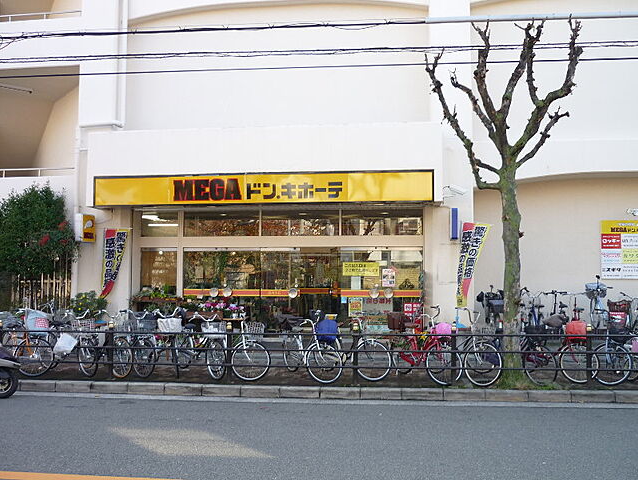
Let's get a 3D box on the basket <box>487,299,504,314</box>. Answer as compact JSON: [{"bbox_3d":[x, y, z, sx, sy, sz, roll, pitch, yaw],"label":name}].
[{"bbox_3d":[3.452,1.296,11.800,0.350,0.270,0.290,1,-5,-11],"label":"basket"}]

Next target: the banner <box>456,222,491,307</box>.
[{"bbox_3d":[3.292,0.522,13.000,0.660,1.820,0.120,0,-5,6],"label":"banner"}]

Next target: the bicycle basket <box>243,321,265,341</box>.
[{"bbox_3d":[-1.025,1.461,9.850,0.310,0.270,0.350,0,-3,9],"label":"bicycle basket"}]

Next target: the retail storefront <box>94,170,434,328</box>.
[{"bbox_3d":[-1.250,0.353,13.632,7.510,3.573,1.100,0,-5,6],"label":"retail storefront"}]

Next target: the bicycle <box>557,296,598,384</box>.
[{"bbox_3d":[3.901,1.724,10.059,0.580,1.100,1.760,2,-3,-25],"label":"bicycle"}]

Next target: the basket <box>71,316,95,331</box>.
[{"bbox_3d":[-3.899,1.415,10.100,0.350,0.250,0.280,3,-4,-44],"label":"basket"}]

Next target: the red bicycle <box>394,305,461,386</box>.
[{"bbox_3d":[1.727,1.750,10.170,0.600,1.130,1.750,3,-5,-28],"label":"red bicycle"}]

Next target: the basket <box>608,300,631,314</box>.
[{"bbox_3d":[5.615,1.261,11.400,0.380,0.260,0.300,1,-5,-14],"label":"basket"}]

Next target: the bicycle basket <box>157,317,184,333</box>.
[{"bbox_3d":[-2.446,1.408,10.050,0.380,0.270,0.290,1,-3,-19],"label":"bicycle basket"}]

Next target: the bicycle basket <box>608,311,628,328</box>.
[{"bbox_3d":[5.333,1.420,10.900,0.330,0.280,0.270,1,-5,-17],"label":"bicycle basket"}]

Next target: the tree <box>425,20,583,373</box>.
[{"bbox_3d":[3.040,-0.710,10.000,2.500,5.850,2.300,0,-3,-5],"label":"tree"}]

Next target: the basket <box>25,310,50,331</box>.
[{"bbox_3d":[-4.706,1.371,10.200,0.320,0.310,0.340,0,-3,0],"label":"basket"}]

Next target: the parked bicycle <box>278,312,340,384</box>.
[{"bbox_3d":[-0.187,1.781,10.343,0.580,1.080,1.750,3,-5,-32],"label":"parked bicycle"}]

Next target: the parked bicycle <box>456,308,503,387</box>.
[{"bbox_3d":[2.281,1.701,9.870,0.580,1.130,1.800,2,-3,-30],"label":"parked bicycle"}]

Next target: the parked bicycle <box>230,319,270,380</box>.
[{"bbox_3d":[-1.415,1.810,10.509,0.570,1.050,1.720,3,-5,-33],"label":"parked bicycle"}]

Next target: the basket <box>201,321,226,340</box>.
[{"bbox_3d":[-1.709,1.465,9.930,0.360,0.270,0.280,2,-4,-34],"label":"basket"}]

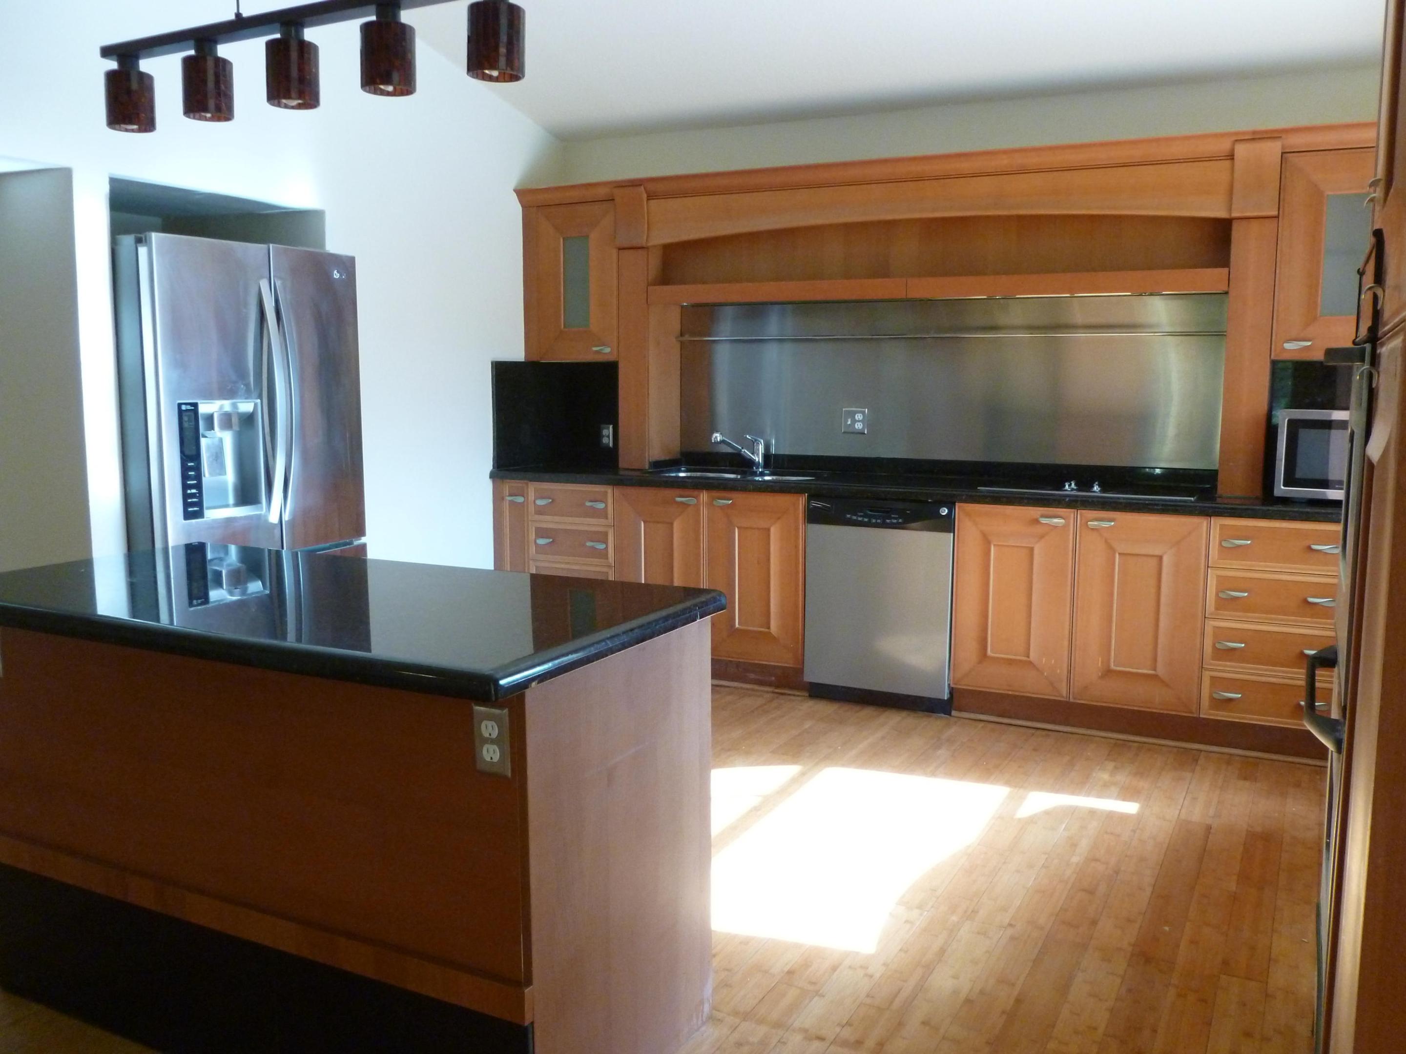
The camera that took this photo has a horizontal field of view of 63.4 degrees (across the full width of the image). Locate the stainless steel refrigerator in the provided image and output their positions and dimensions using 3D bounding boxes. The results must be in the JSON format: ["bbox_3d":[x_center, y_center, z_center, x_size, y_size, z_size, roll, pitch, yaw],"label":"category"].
[{"bbox_3d":[-1.801,-0.072,4.104,0.850,1.790,0.890,4,9,25],"label":"stainless steel refrigerator"}]

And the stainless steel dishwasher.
[{"bbox_3d":[0.823,0.289,4.833,0.603,0.864,0.605,4,9,25],"label":"stainless steel dishwasher"}]

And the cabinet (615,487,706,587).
[{"bbox_3d":[-0.065,0.154,5.260,0.448,0.727,0.615,4,9,25],"label":"cabinet"}]

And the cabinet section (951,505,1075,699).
[{"bbox_3d":[1.302,0.246,4.590,0.446,0.726,0.570,4,9,25],"label":"cabinet section"}]

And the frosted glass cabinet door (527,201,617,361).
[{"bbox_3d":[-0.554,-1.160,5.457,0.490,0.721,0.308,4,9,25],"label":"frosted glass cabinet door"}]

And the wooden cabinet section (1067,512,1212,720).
[{"bbox_3d":[1.713,0.273,4.417,0.449,0.727,0.615,4,9,25],"label":"wooden cabinet section"}]

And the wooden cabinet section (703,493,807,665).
[{"bbox_3d":[0.336,0.182,5.048,0.460,0.726,0.570,4,9,25],"label":"wooden cabinet section"}]

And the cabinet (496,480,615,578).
[{"bbox_3d":[-0.558,0.121,5.494,0.646,0.727,0.615,4,9,25],"label":"cabinet"}]

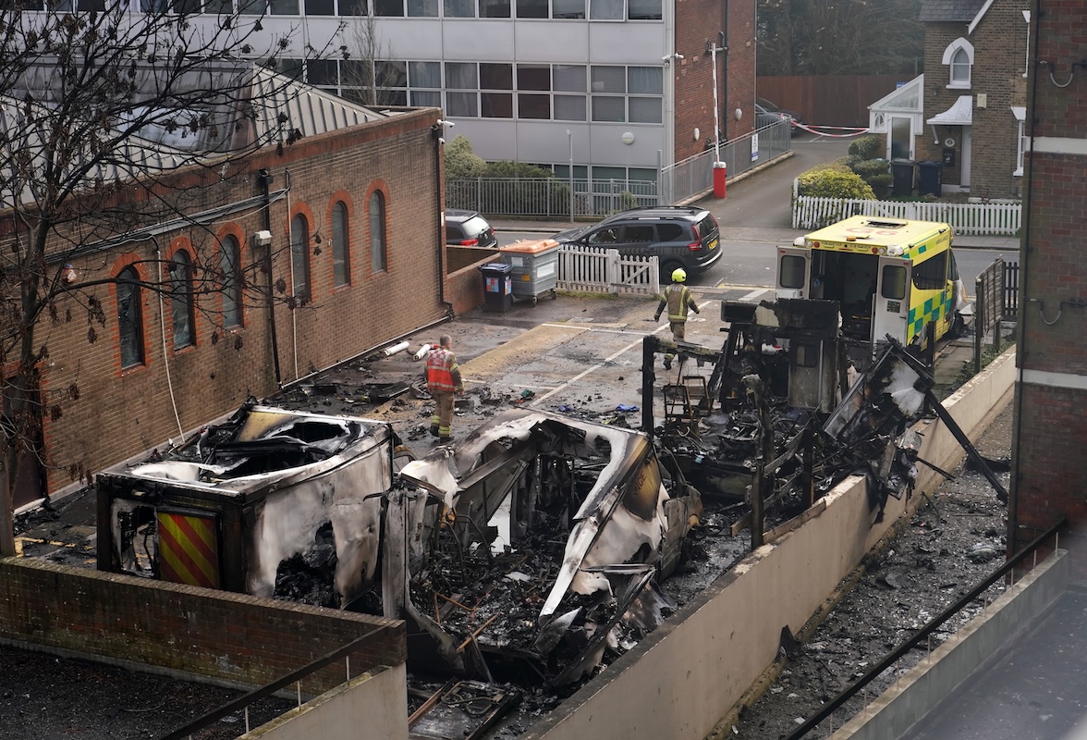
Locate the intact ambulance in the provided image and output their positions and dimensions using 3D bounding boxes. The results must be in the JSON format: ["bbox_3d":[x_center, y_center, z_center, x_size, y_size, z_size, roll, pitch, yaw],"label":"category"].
[{"bbox_3d":[6.787,-1.639,37.226,2.300,2.720,5.550,8,15,27],"label":"intact ambulance"}]

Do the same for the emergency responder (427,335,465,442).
[{"bbox_3d":[-1.700,0.304,31.932,0.600,1.820,0.520,6,16,25],"label":"emergency responder"}]

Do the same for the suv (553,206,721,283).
[{"bbox_3d":[2.150,-3.215,46.877,4.550,1.670,1.880,5,15,23],"label":"suv"}]

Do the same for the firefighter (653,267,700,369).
[{"bbox_3d":[2.595,-1.016,36.772,0.840,1.870,0.720,5,15,23],"label":"firefighter"}]

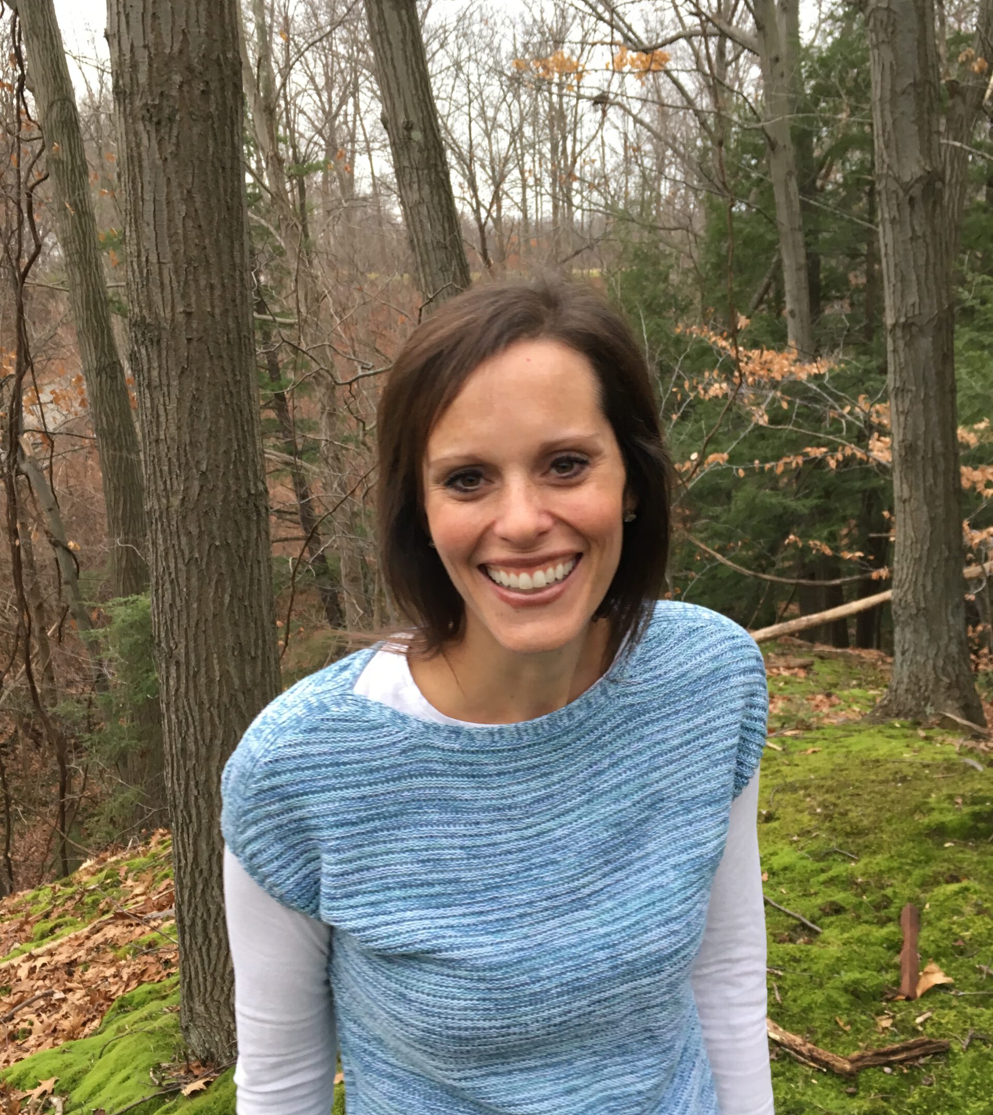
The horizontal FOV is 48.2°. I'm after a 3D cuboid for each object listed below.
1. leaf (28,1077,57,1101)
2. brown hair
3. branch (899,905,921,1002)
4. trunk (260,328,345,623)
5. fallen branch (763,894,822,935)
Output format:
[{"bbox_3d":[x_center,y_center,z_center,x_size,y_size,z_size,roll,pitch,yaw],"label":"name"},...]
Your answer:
[{"bbox_3d":[-1.134,1.316,2.771,0.050,0.025,0.075,6,13,37],"label":"leaf"},{"bbox_3d":[0.021,-0.064,0.840,0.212,0.275,0.200,-5,7,2],"label":"brown hair"},{"bbox_3d":[1.084,1.014,2.903,0.050,0.035,0.430,3,11,20],"label":"branch"},{"bbox_3d":[-1.923,-0.774,11.000,0.150,2.961,0.150,-14,0,0],"label":"trunk"},{"bbox_3d":[0.823,0.991,3.141,0.020,0.020,0.290,-6,11,-24],"label":"fallen branch"}]

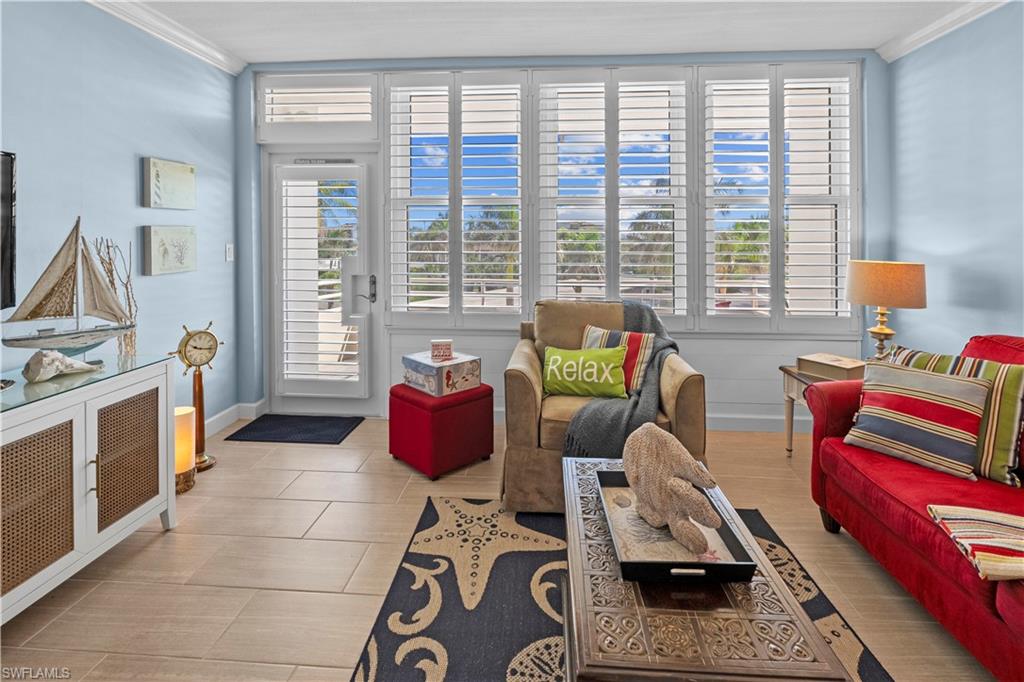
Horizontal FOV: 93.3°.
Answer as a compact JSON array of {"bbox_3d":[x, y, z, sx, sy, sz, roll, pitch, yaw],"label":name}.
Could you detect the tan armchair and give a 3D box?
[{"bbox_3d":[0.475,0.272,2.810,0.990,0.970,0.930,1,7,4],"label":"tan armchair"}]

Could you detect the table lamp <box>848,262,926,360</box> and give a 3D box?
[{"bbox_3d":[2.165,-0.120,2.820,0.375,0.675,0.375,0,6,4],"label":"table lamp"}]

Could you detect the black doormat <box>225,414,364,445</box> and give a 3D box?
[{"bbox_3d":[-1.510,0.615,3.430,0.780,0.012,0.475,1,11,4],"label":"black doormat"}]

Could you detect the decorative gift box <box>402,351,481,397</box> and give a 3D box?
[{"bbox_3d":[-0.443,0.191,3.020,0.315,0.183,0.360,-6,9,-40],"label":"decorative gift box"}]

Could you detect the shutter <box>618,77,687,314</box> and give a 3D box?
[{"bbox_3d":[1.001,-1.035,3.440,0.485,1.700,0.070,0,3,4],"label":"shutter"}]

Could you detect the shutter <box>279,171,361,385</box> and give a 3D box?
[{"bbox_3d":[-1.458,-0.481,3.660,0.610,1.600,0.070,0,4,4],"label":"shutter"}]

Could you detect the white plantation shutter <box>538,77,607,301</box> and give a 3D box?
[{"bbox_3d":[0.445,-1.050,3.560,0.540,1.820,0.055,0,6,4],"label":"white plantation shutter"}]

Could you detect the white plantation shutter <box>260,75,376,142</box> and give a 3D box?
[{"bbox_3d":[-1.490,-1.780,3.700,0.930,0.540,0.060,0,6,4],"label":"white plantation shutter"}]

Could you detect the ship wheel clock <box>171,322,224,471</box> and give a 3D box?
[{"bbox_3d":[-1.910,0.325,2.950,0.180,0.870,0.340,3,7,24],"label":"ship wheel clock"}]

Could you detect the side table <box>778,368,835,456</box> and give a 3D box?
[{"bbox_3d":[1.990,0.500,2.800,0.620,0.570,0.500,0,6,4],"label":"side table"}]

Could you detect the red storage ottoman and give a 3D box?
[{"bbox_3d":[-0.443,0.510,3.030,0.430,0.455,0.430,-6,8,-44],"label":"red storage ottoman"}]

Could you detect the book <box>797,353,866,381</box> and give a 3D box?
[{"bbox_3d":[1.885,0.161,2.860,0.210,0.088,0.275,-4,8,-32],"label":"book"}]

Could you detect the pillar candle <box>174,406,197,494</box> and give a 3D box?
[{"bbox_3d":[-1.786,0.591,2.617,0.134,0.417,0.134,0,7,0],"label":"pillar candle"}]

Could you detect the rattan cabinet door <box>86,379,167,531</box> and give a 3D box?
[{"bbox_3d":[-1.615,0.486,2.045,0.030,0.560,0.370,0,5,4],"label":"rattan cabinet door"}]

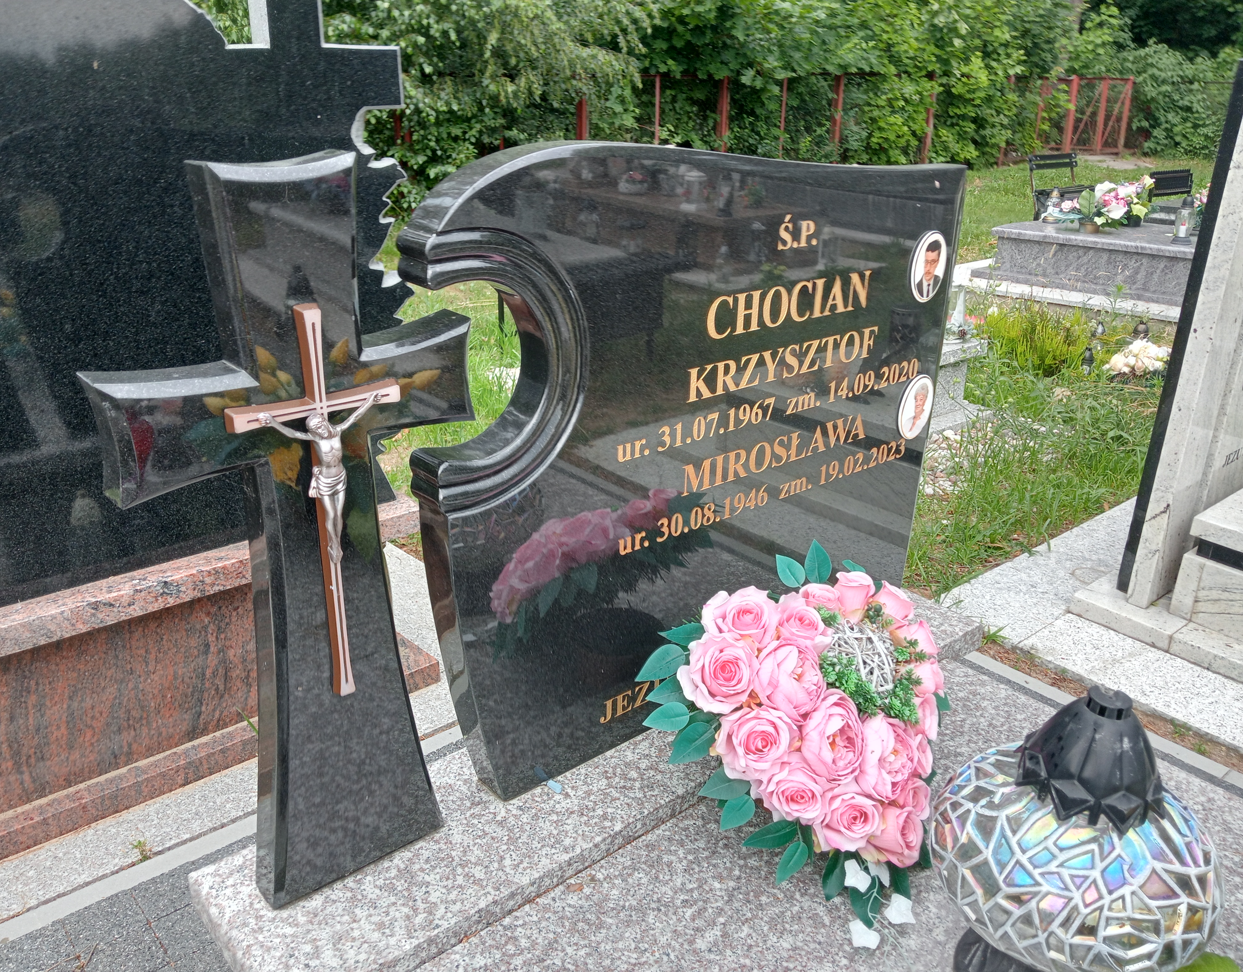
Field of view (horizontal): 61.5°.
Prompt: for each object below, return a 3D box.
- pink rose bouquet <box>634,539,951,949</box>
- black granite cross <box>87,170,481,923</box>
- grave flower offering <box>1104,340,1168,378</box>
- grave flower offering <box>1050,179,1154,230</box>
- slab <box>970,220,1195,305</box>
[{"bbox_3d":[0.335,0.405,1.767,0.532,0.424,0.466,-8,25,-22],"label":"pink rose bouquet"},{"bbox_3d":[-0.425,0.096,1.460,0.500,1.085,0.082,-17,29,-37],"label":"black granite cross"},{"bbox_3d":[2.391,-0.586,4.838,0.319,0.153,0.266,13,25,24],"label":"grave flower offering"},{"bbox_3d":[3.002,-1.759,6.548,0.612,0.306,0.359,12,25,22],"label":"grave flower offering"},{"bbox_3d":[3.299,-1.312,6.263,1.995,0.279,1.104,19,28,35],"label":"slab"}]

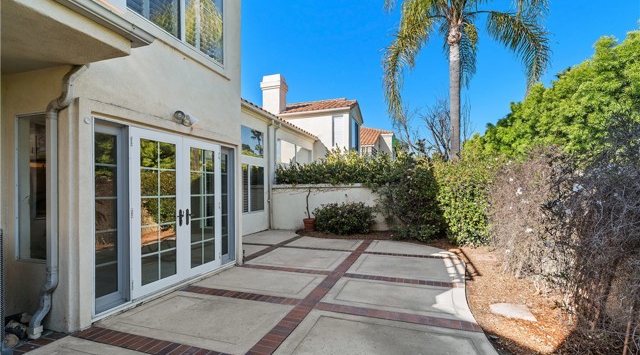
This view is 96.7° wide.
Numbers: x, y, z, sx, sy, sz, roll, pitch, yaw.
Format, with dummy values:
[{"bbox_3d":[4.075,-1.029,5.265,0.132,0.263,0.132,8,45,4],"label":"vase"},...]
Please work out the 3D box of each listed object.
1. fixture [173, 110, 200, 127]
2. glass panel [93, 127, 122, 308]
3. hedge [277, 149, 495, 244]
[{"bbox_3d":[-1.867,-0.806,3.941,0.180,0.170,0.340,-1,-2,20],"label":"fixture"},{"bbox_3d":[-2.400,0.412,3.189,0.060,1.970,0.340,-1,-2,19],"label":"glass panel"},{"bbox_3d":[1.420,0.440,8.250,5.700,2.380,1.400,-1,-2,15],"label":"hedge"}]

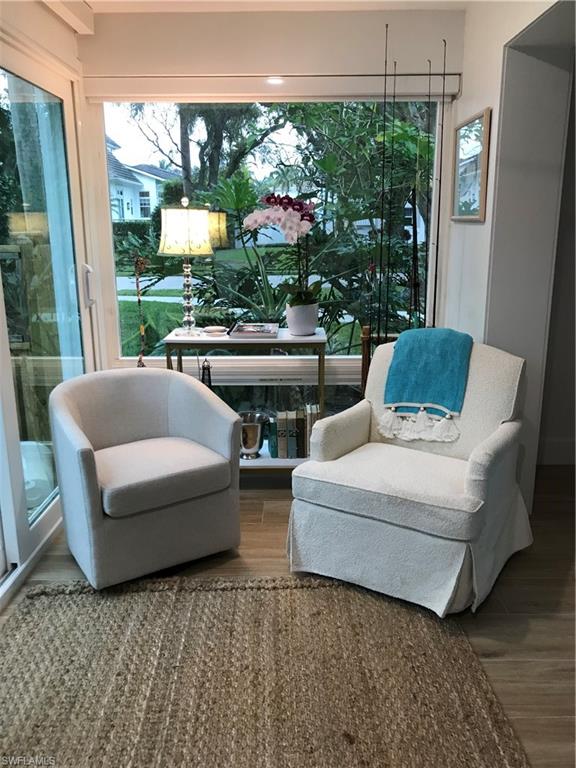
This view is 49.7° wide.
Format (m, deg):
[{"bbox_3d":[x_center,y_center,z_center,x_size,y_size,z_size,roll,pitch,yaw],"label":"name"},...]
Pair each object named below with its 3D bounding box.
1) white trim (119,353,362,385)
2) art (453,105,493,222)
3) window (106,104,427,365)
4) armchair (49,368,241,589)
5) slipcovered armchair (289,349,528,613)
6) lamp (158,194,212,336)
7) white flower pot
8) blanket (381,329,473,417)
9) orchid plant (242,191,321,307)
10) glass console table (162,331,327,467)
[{"bbox_3d":[-0.165,-0.073,3.400,1.600,0.165,0.080,0,14,0],"label":"white trim"},{"bbox_3d":[0.841,-0.993,2.873,0.030,0.445,0.470,0,14,0],"label":"art"},{"bbox_3d":[-0.080,-0.777,3.254,1.680,1.300,0.080,0,14,0],"label":"window"},{"bbox_3d":[-0.690,0.366,2.935,0.720,0.770,0.760,-8,16,-29],"label":"armchair"},{"bbox_3d":[0.559,0.316,2.770,0.800,0.940,0.850,7,15,27],"label":"slipcovered armchair"},{"bbox_3d":[-0.494,-0.568,3.035,0.265,0.660,0.265,0,14,0],"label":"lamp"},{"bbox_3d":[0.072,-0.325,3.090,0.160,0.155,0.160,0,14,0],"label":"white flower pot"},{"bbox_3d":[0.657,-0.069,2.913,0.380,0.360,0.240,7,15,27],"label":"blanket"},{"bbox_3d":[-0.025,-0.645,2.993,0.385,0.530,0.240,0,14,0],"label":"orchid plant"},{"bbox_3d":[-0.199,0.209,3.222,0.780,0.945,0.360,0,14,0],"label":"glass console table"}]

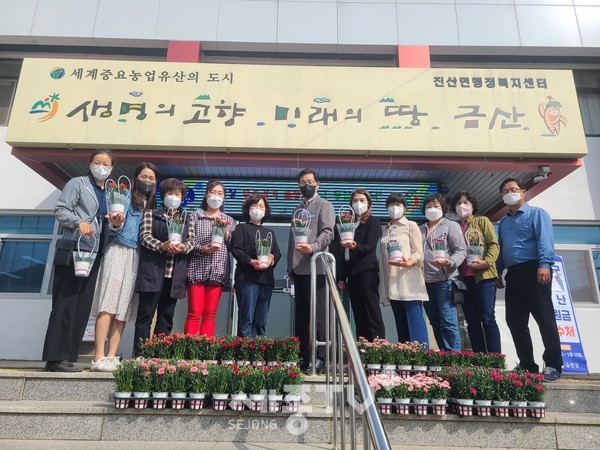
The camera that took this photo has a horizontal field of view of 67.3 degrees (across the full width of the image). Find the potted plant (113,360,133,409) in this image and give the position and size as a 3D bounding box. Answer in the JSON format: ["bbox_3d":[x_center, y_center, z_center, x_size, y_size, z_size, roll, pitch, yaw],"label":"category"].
[{"bbox_3d":[-1.017,0.919,2.597,0.115,0.262,0.115,1,-17,0],"label":"potted plant"}]

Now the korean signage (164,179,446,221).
[{"bbox_3d":[-0.019,-0.330,5.834,3.600,0.490,0.120,1,-17,0],"label":"korean signage"}]

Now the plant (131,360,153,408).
[{"bbox_3d":[-0.913,0.922,2.598,0.115,0.260,0.115,1,-17,0],"label":"plant"}]

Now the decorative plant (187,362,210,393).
[{"bbox_3d":[-0.588,0.884,2.612,0.125,0.165,0.120,1,-17,0],"label":"decorative plant"}]

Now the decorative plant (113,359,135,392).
[{"bbox_3d":[-1.022,0.875,2.611,0.115,0.180,0.115,1,-17,0],"label":"decorative plant"}]

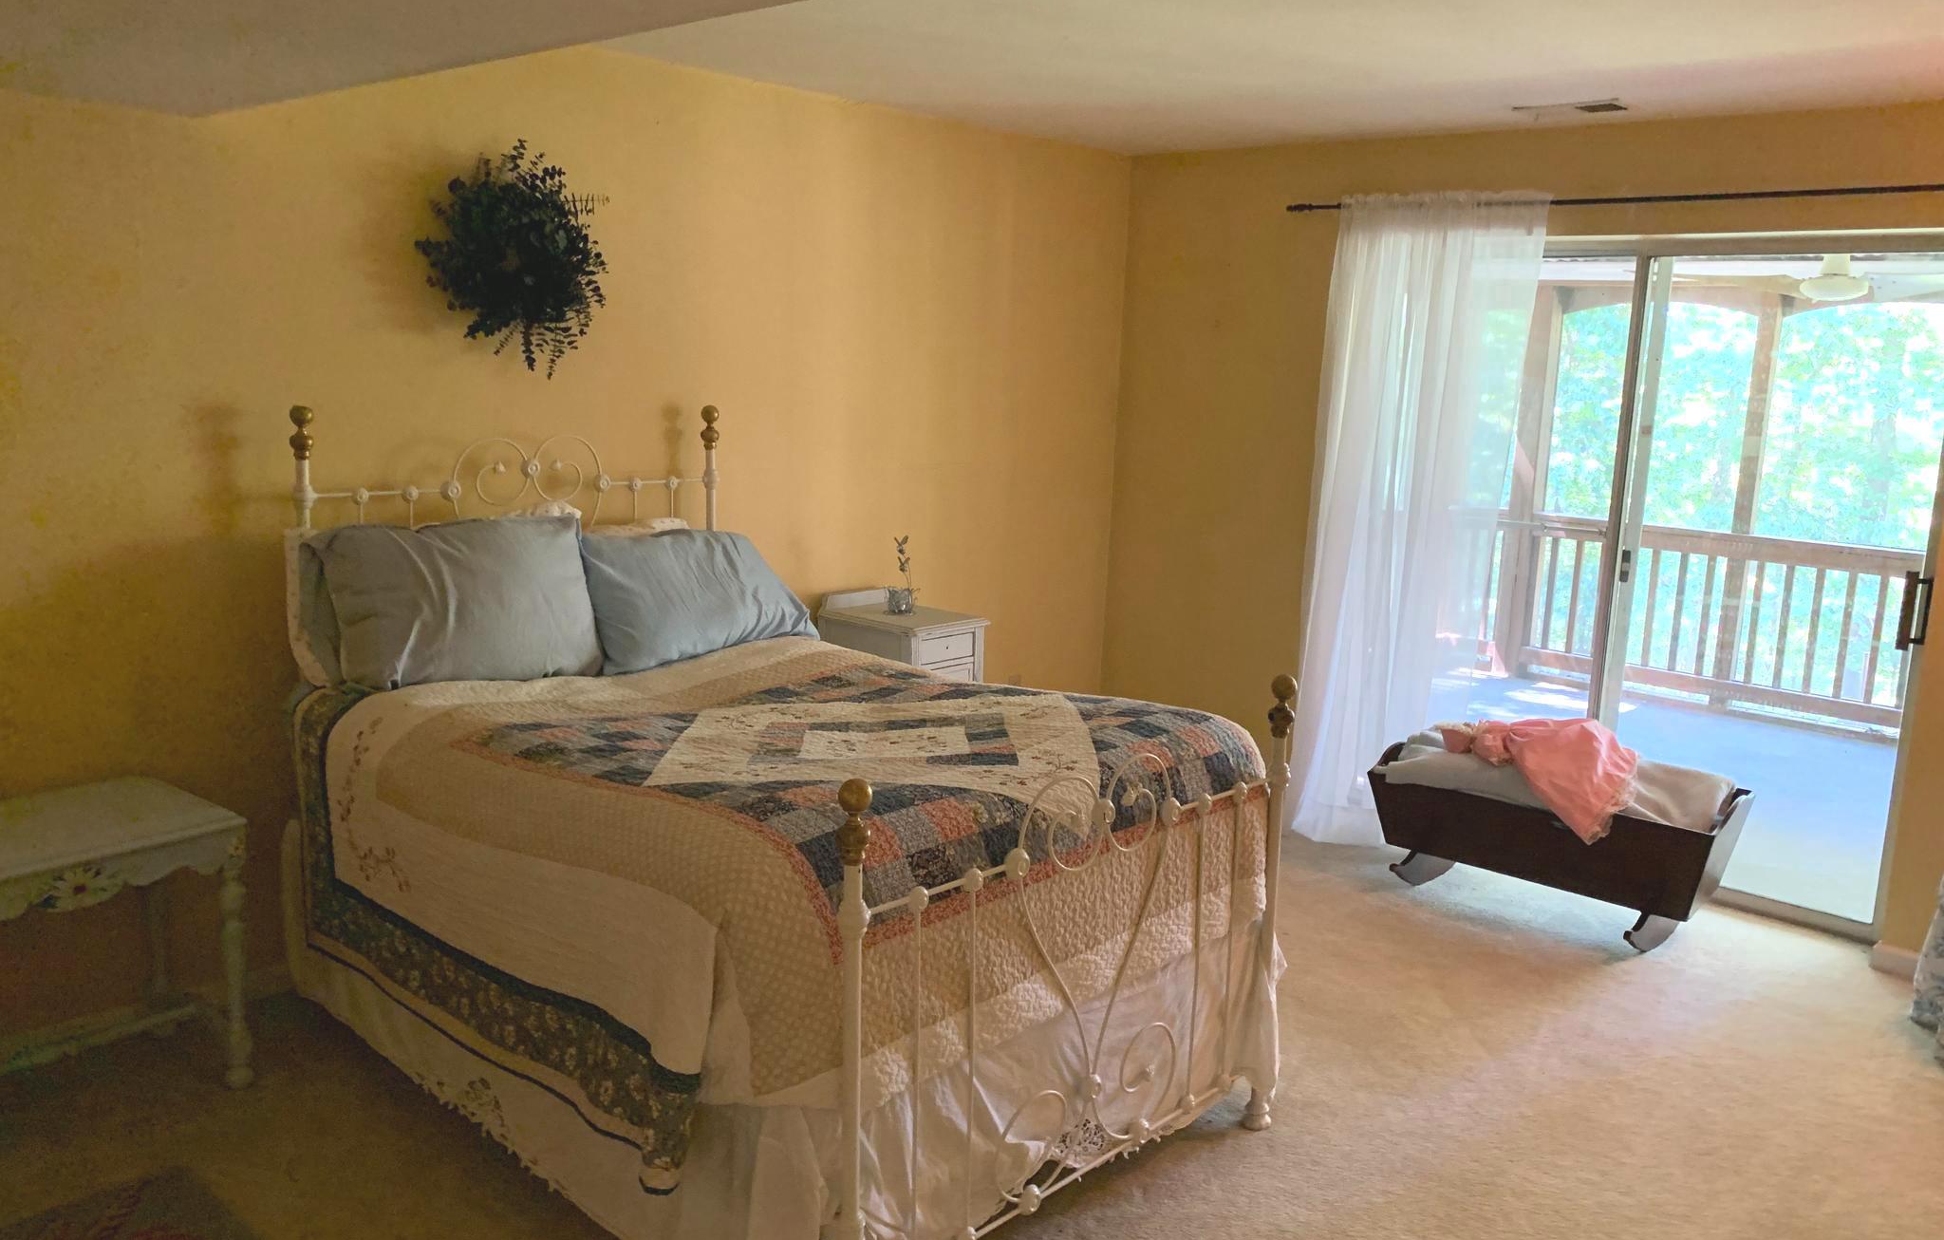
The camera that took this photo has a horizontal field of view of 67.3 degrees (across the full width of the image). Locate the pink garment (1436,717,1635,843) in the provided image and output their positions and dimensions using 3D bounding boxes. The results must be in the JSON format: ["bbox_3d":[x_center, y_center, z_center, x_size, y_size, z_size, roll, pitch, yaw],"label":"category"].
[{"bbox_3d":[1.680,0.464,4.374,0.520,0.300,0.360,9,13,37],"label":"pink garment"}]

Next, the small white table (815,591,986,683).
[{"bbox_3d":[-0.233,0.343,4.937,0.440,0.850,0.340,11,14,41],"label":"small white table"}]

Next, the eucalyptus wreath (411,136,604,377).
[{"bbox_3d":[-1.201,-0.939,3.818,0.160,0.580,0.530,11,14,41],"label":"eucalyptus wreath"}]

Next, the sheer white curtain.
[{"bbox_3d":[1.453,-0.279,4.856,0.760,2.200,0.140,10,13,39],"label":"sheer white curtain"}]

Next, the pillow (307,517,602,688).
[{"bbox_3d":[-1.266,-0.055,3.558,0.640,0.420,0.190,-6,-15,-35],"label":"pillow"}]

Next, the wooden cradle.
[{"bbox_3d":[1.729,0.694,4.434,1.020,0.450,0.480,9,13,37],"label":"wooden cradle"}]

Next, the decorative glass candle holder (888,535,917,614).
[{"bbox_3d":[-0.240,-0.156,4.912,0.090,0.270,0.090,2,10,0],"label":"decorative glass candle holder"}]

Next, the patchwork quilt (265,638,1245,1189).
[{"bbox_3d":[-0.435,0.500,3.314,1.820,0.600,1.410,11,14,43],"label":"patchwork quilt"}]

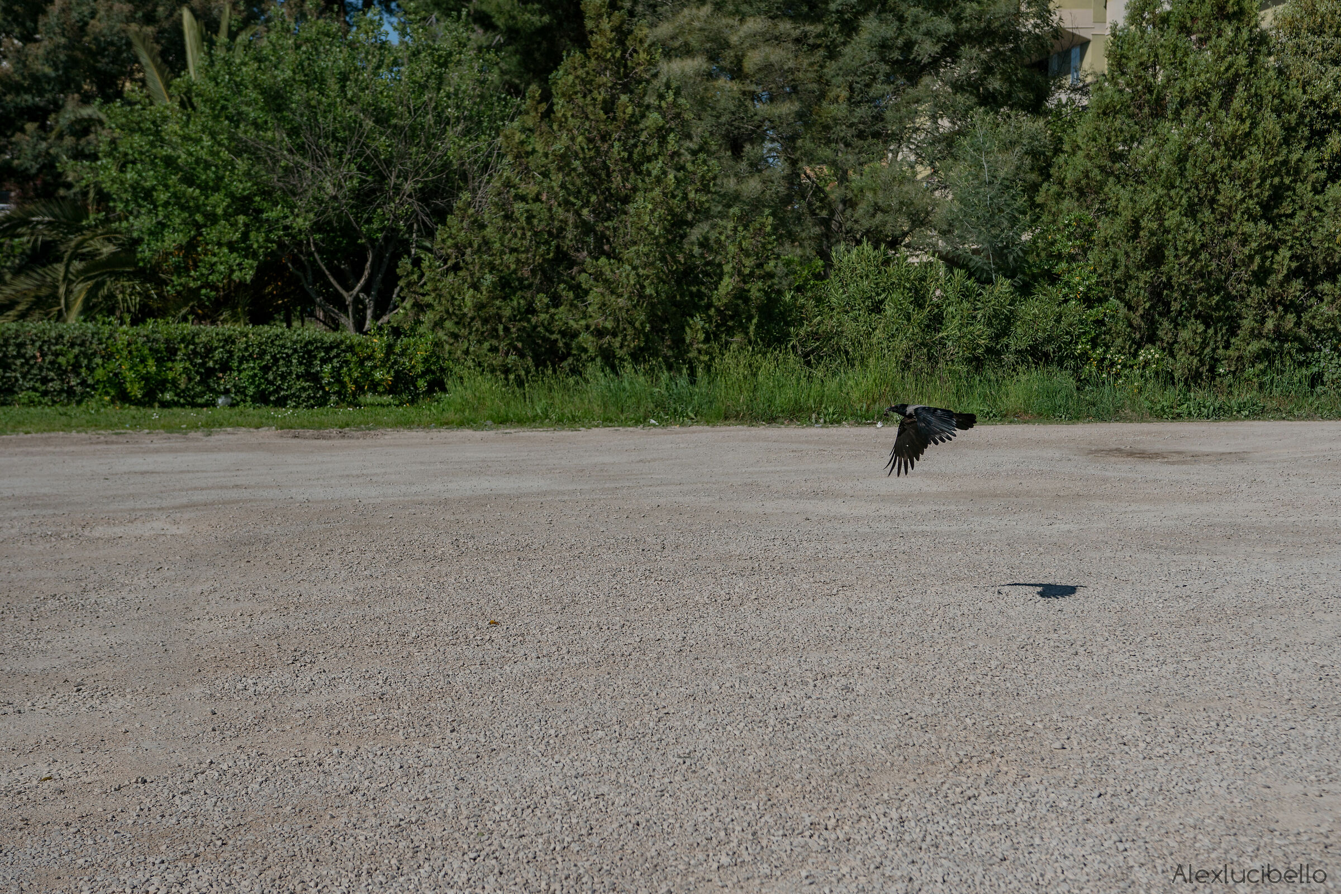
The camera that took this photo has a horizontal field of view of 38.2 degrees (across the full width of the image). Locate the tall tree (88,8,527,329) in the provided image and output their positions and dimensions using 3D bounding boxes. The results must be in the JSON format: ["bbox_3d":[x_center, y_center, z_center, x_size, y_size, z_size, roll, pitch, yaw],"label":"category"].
[{"bbox_3d":[-4.600,-3.080,24.300,5.300,4.800,4.700,0,6,0],"label":"tall tree"}]

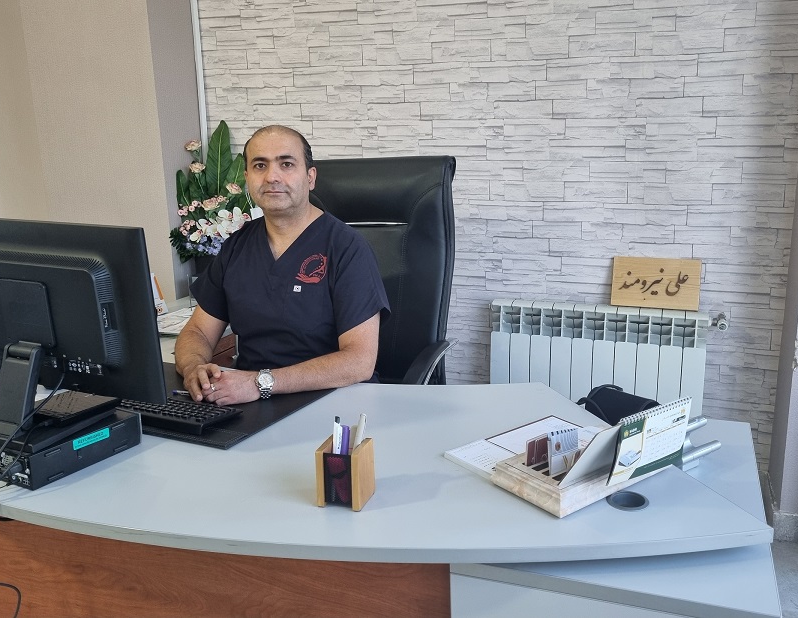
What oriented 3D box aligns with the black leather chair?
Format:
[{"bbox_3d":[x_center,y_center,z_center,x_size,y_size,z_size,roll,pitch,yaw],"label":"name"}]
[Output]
[{"bbox_3d":[-0.158,0.198,1.897,0.640,1.299,0.690,4,12,24],"label":"black leather chair"}]

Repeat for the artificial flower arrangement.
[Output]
[{"bbox_3d":[-0.763,-0.488,2.580,0.380,0.580,0.310,1,11,12],"label":"artificial flower arrangement"}]

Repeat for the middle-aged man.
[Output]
[{"bbox_3d":[-0.293,0.186,1.778,0.550,1.373,0.650,4,12,23],"label":"middle-aged man"}]

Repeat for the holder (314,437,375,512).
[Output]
[{"bbox_3d":[-0.083,0.256,0.973,0.069,0.092,0.060,2,11,16],"label":"holder"}]

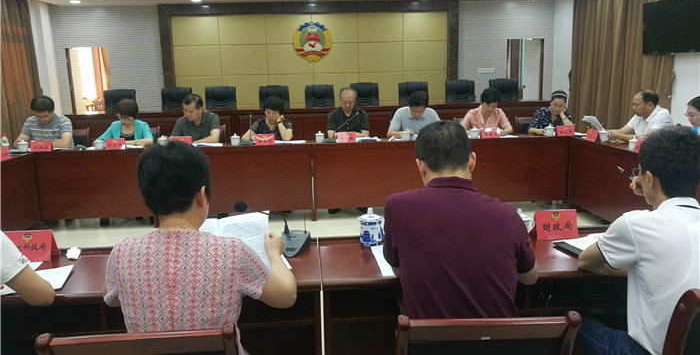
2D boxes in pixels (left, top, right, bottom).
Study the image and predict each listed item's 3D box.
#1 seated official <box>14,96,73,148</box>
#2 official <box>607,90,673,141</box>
[{"bbox_3d":[-2.933,-0.152,5.273,0.540,1.250,0.740,-3,11,-7],"label":"seated official"},{"bbox_3d":[2.651,-0.201,5.009,0.750,1.200,0.500,-3,11,-10],"label":"official"}]

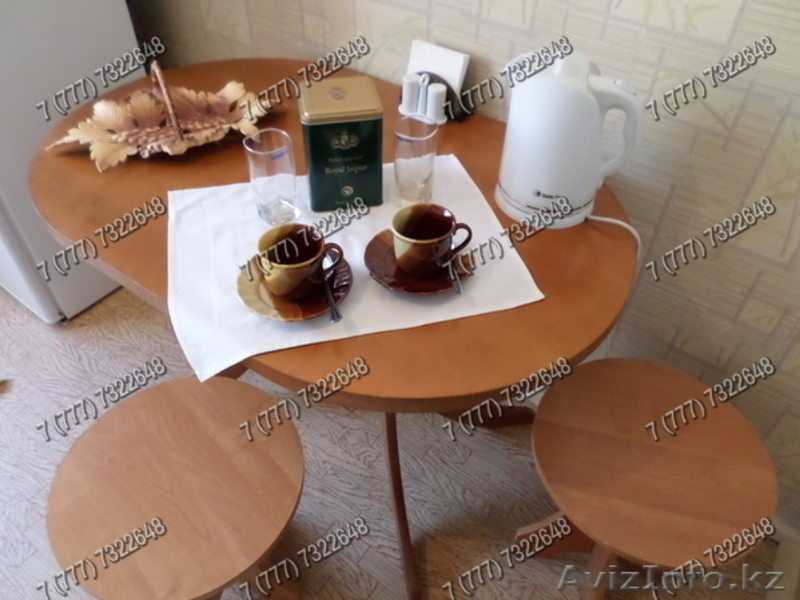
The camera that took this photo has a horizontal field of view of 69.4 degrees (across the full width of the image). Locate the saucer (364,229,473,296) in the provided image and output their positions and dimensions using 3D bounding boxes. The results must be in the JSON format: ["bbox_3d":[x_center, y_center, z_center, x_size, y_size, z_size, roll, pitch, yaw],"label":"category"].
[{"bbox_3d":[0.028,-0.051,0.775,0.147,0.022,0.147,1,44,-1],"label":"saucer"}]

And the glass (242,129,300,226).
[{"bbox_3d":[-0.178,-0.172,0.823,0.066,0.122,0.066,1,44,0],"label":"glass"}]

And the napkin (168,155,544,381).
[{"bbox_3d":[-0.089,-0.066,0.845,0.468,0.064,0.365,-10,45,-11],"label":"napkin"}]

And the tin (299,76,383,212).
[{"bbox_3d":[-0.087,-0.226,0.856,0.107,0.157,0.097,-8,45,-9],"label":"tin"}]

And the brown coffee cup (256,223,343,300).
[{"bbox_3d":[-0.121,-0.045,0.722,0.102,0.067,0.082,-14,46,-15],"label":"brown coffee cup"}]

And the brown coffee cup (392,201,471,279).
[{"bbox_3d":[0.040,-0.076,0.756,0.102,0.067,0.082,-10,45,-11],"label":"brown coffee cup"}]

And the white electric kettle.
[{"bbox_3d":[0.233,-0.233,0.830,0.197,0.210,0.152,0,44,-1],"label":"white electric kettle"}]

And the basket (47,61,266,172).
[{"bbox_3d":[-0.392,-0.318,0.957,0.379,0.138,0.197,-20,48,-20],"label":"basket"}]

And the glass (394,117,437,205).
[{"bbox_3d":[0.022,-0.204,0.874,0.066,0.124,0.066,1,45,0],"label":"glass"}]

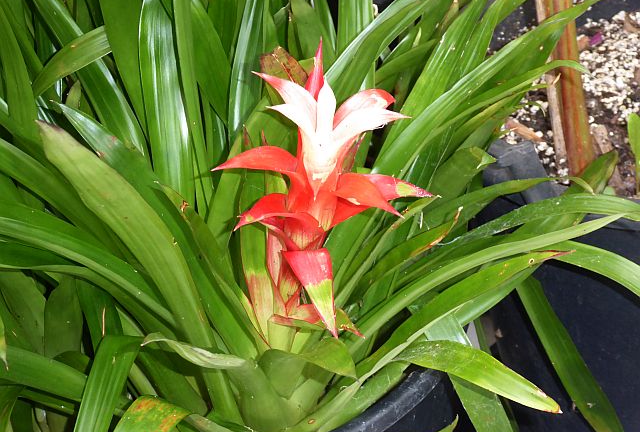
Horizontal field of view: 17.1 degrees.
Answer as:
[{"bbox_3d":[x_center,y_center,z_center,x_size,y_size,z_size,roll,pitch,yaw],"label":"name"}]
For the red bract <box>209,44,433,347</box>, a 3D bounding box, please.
[{"bbox_3d":[0.000,-0.019,1.200,0.120,0.170,0.110,4,33,-3],"label":"red bract"}]

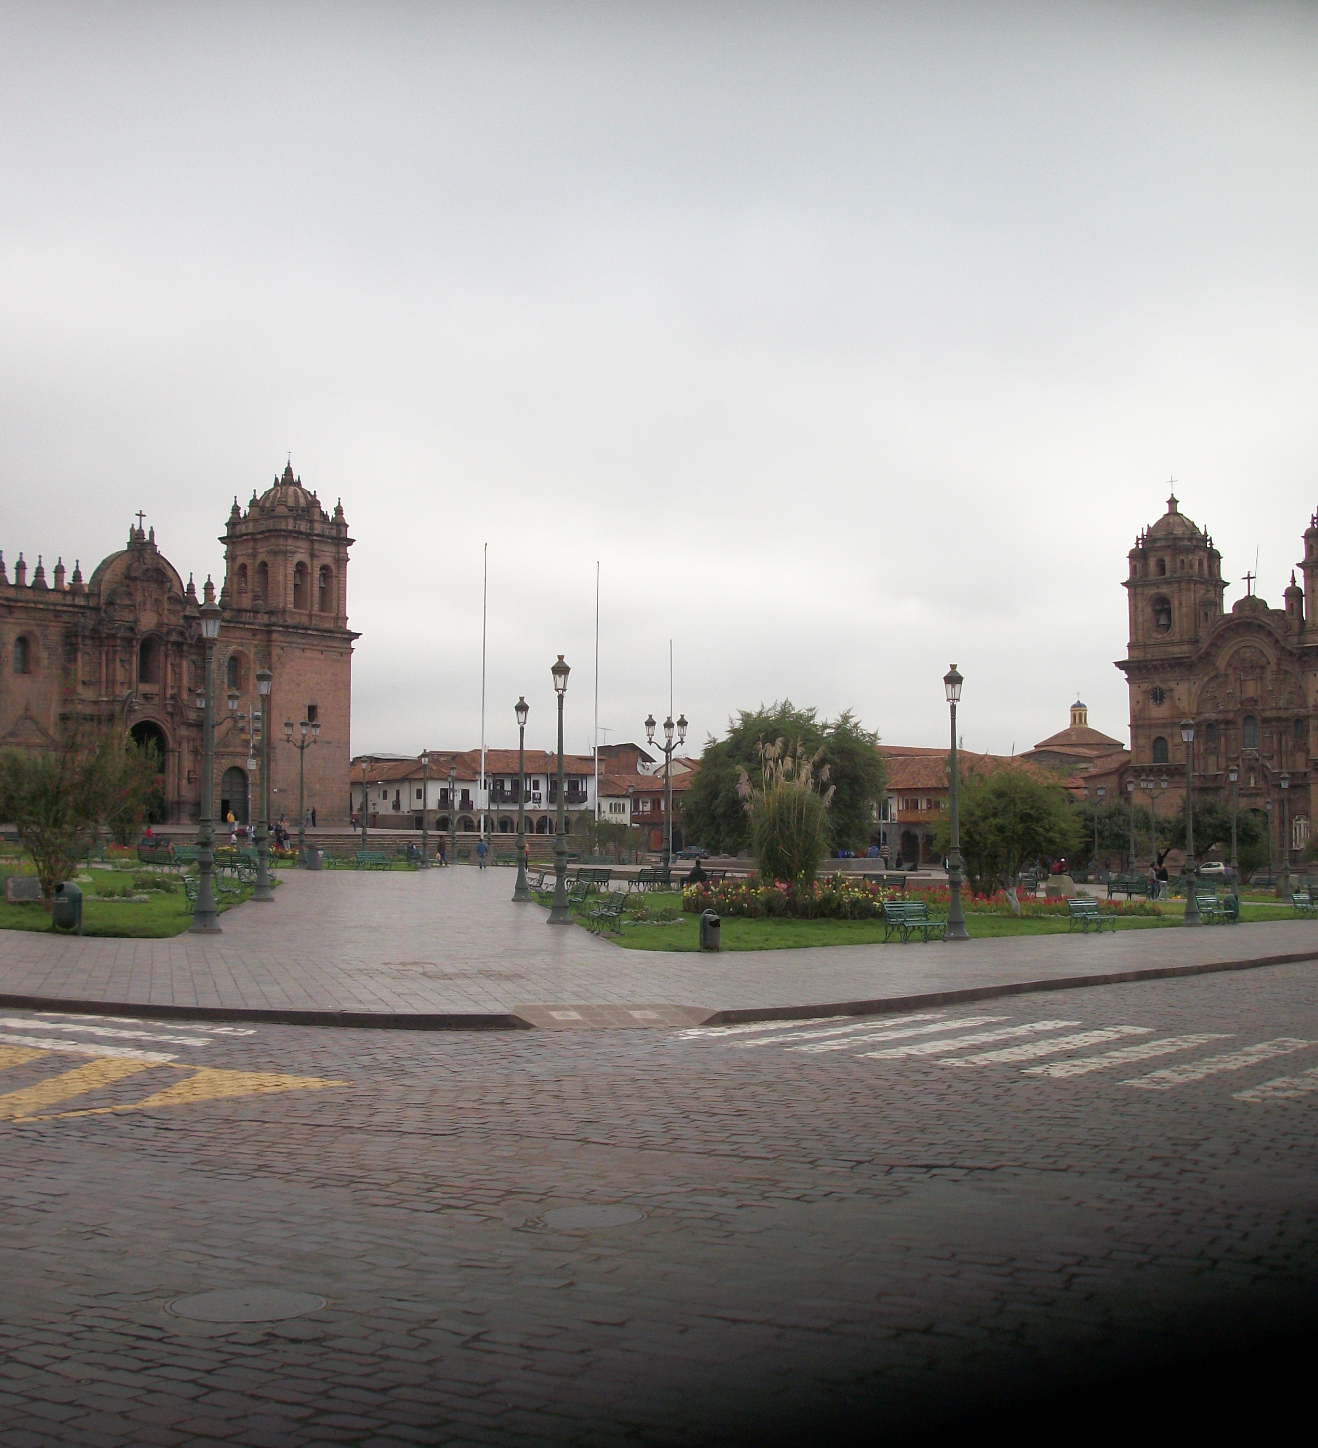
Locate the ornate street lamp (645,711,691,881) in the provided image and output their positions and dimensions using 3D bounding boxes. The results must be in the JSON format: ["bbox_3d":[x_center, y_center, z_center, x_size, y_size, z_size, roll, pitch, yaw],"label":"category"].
[{"bbox_3d":[0.344,2.898,73.758,1.600,6.550,1.450,0,-3,0],"label":"ornate street lamp"}]

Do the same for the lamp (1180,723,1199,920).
[{"bbox_3d":[14.583,2.675,53.440,0.530,5.650,0.530,0,-3,0],"label":"lamp"}]

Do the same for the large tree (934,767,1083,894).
[{"bbox_3d":[10.257,3.437,57.590,4.450,4.340,4.200,0,-3,0],"label":"large tree"}]

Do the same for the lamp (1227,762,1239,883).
[{"bbox_3d":[23.356,4.506,79.179,0.530,5.650,0.530,0,-3,0],"label":"lamp"}]

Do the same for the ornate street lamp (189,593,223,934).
[{"bbox_3d":[-7.502,0.638,32.482,0.530,5.650,0.530,0,-3,0],"label":"ornate street lamp"}]

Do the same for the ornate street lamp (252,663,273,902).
[{"bbox_3d":[-9.578,1.476,47.489,0.530,5.650,0.530,0,-3,0],"label":"ornate street lamp"}]

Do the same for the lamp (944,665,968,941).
[{"bbox_3d":[6.127,1.592,40.093,0.530,5.650,0.530,0,-3,0],"label":"lamp"}]

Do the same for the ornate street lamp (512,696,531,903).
[{"bbox_3d":[-3.756,2.070,53.797,0.530,5.650,0.530,0,-3,0],"label":"ornate street lamp"}]

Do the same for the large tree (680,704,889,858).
[{"bbox_3d":[7.730,3.912,122.000,12.630,10.460,11.500,0,-3,0],"label":"large tree"}]

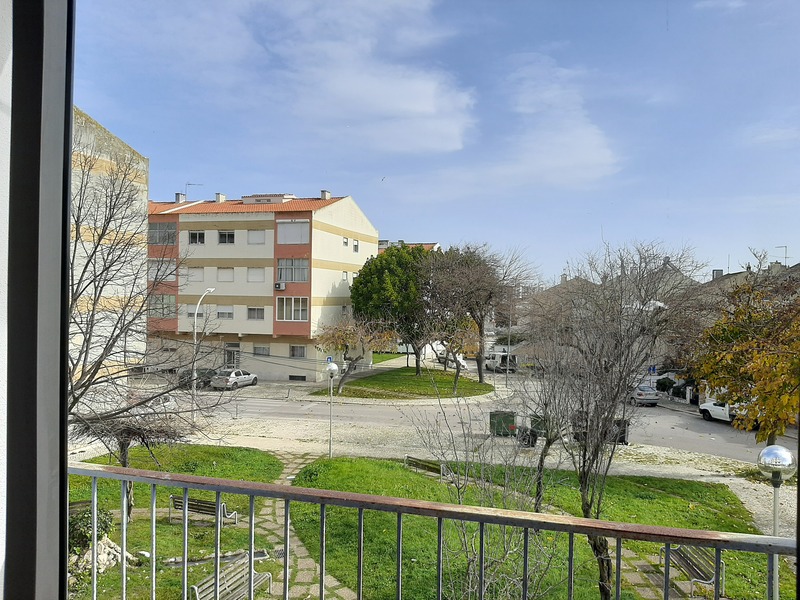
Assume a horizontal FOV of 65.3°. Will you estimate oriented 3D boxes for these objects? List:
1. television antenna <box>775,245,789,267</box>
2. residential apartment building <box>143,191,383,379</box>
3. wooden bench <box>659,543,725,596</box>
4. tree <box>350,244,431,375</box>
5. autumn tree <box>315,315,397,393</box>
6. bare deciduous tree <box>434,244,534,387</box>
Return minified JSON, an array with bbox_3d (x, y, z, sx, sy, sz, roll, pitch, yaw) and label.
[{"bbox_3d":[27.512,-3.209,45.000,1.010,1.587,0.600,1,1,0],"label":"television antenna"},{"bbox_3d":[-11.569,-1.734,56.895,14.930,15.560,15.237,1,1,17],"label":"residential apartment building"},{"bbox_3d":[7.061,6.381,15.100,0.740,0.790,1.820,1,1,0],"label":"wooden bench"},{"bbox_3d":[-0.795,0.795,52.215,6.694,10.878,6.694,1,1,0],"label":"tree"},{"bbox_3d":[-3.008,3.616,42.177,5.543,5.272,5.543,1,1,0],"label":"autumn tree"},{"bbox_3d":[6.321,1.111,47.808,7.279,10.726,7.279,1,1,0],"label":"bare deciduous tree"}]

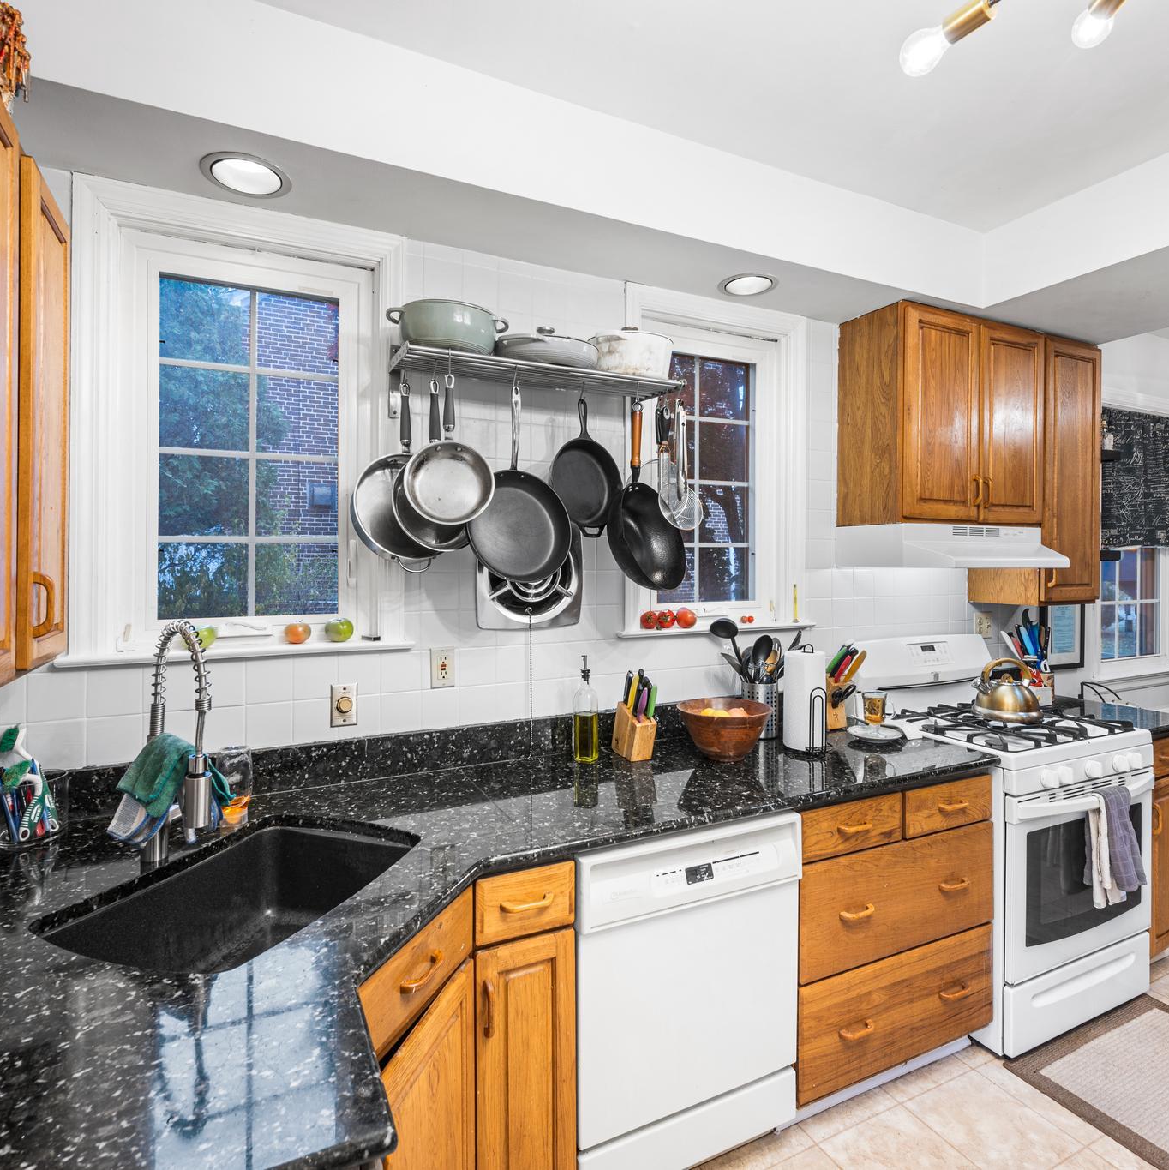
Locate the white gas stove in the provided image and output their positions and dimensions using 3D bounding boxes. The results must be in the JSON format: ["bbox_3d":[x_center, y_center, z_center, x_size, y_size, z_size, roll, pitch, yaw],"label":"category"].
[{"bbox_3d":[1.499,0.819,2.450,0.765,1.203,0.645,0,1,-25],"label":"white gas stove"}]

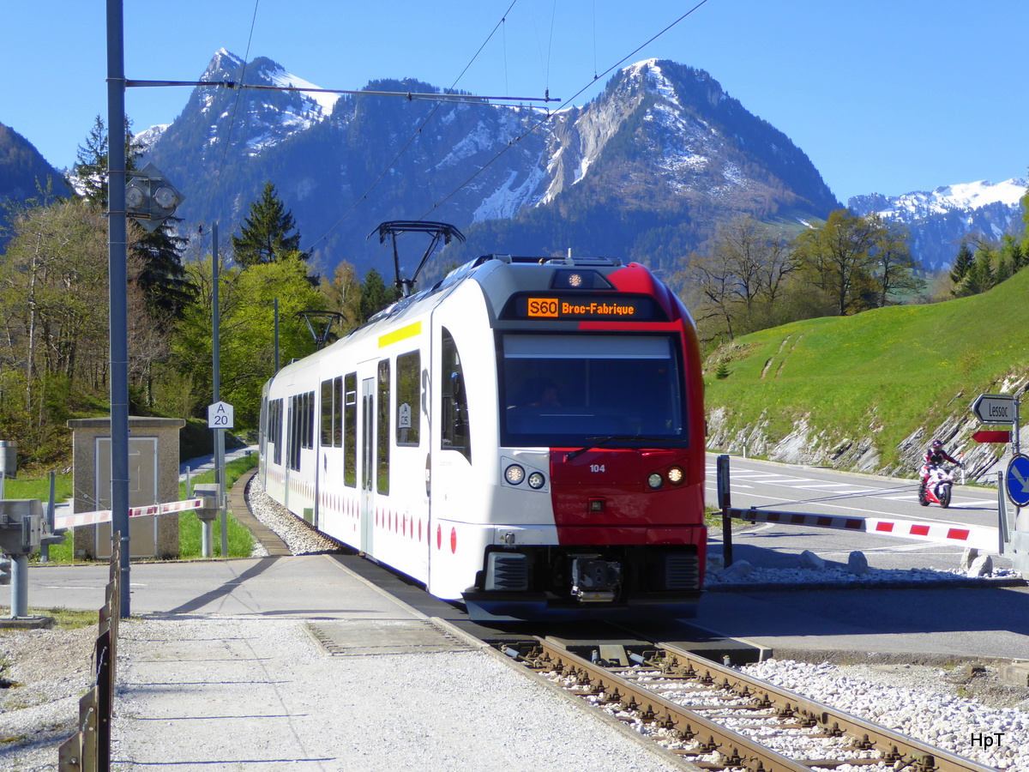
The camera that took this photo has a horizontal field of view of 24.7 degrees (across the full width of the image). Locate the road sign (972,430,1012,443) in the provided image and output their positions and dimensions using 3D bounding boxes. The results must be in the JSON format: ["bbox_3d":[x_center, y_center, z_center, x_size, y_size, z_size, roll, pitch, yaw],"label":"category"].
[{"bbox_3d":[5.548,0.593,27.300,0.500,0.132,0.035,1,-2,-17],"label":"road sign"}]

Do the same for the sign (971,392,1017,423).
[{"bbox_3d":[5.532,0.272,27.100,0.060,0.345,1.250,-1,-2,31],"label":"sign"}]

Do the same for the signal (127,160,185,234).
[{"bbox_3d":[-3.968,-2.052,25.600,0.780,0.770,0.250,0,-2,-3],"label":"signal"}]

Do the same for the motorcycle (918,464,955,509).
[{"bbox_3d":[10.779,2.541,60.000,0.720,1.130,2.040,3,-2,-12],"label":"motorcycle"}]

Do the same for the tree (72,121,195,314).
[{"bbox_3d":[-17.119,-5.272,105.000,5.600,14.500,5.600,0,-2,0],"label":"tree"}]

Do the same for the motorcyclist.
[{"bbox_3d":[10.914,2.121,60.200,0.880,1.450,0.780,0,-2,-12],"label":"motorcyclist"}]

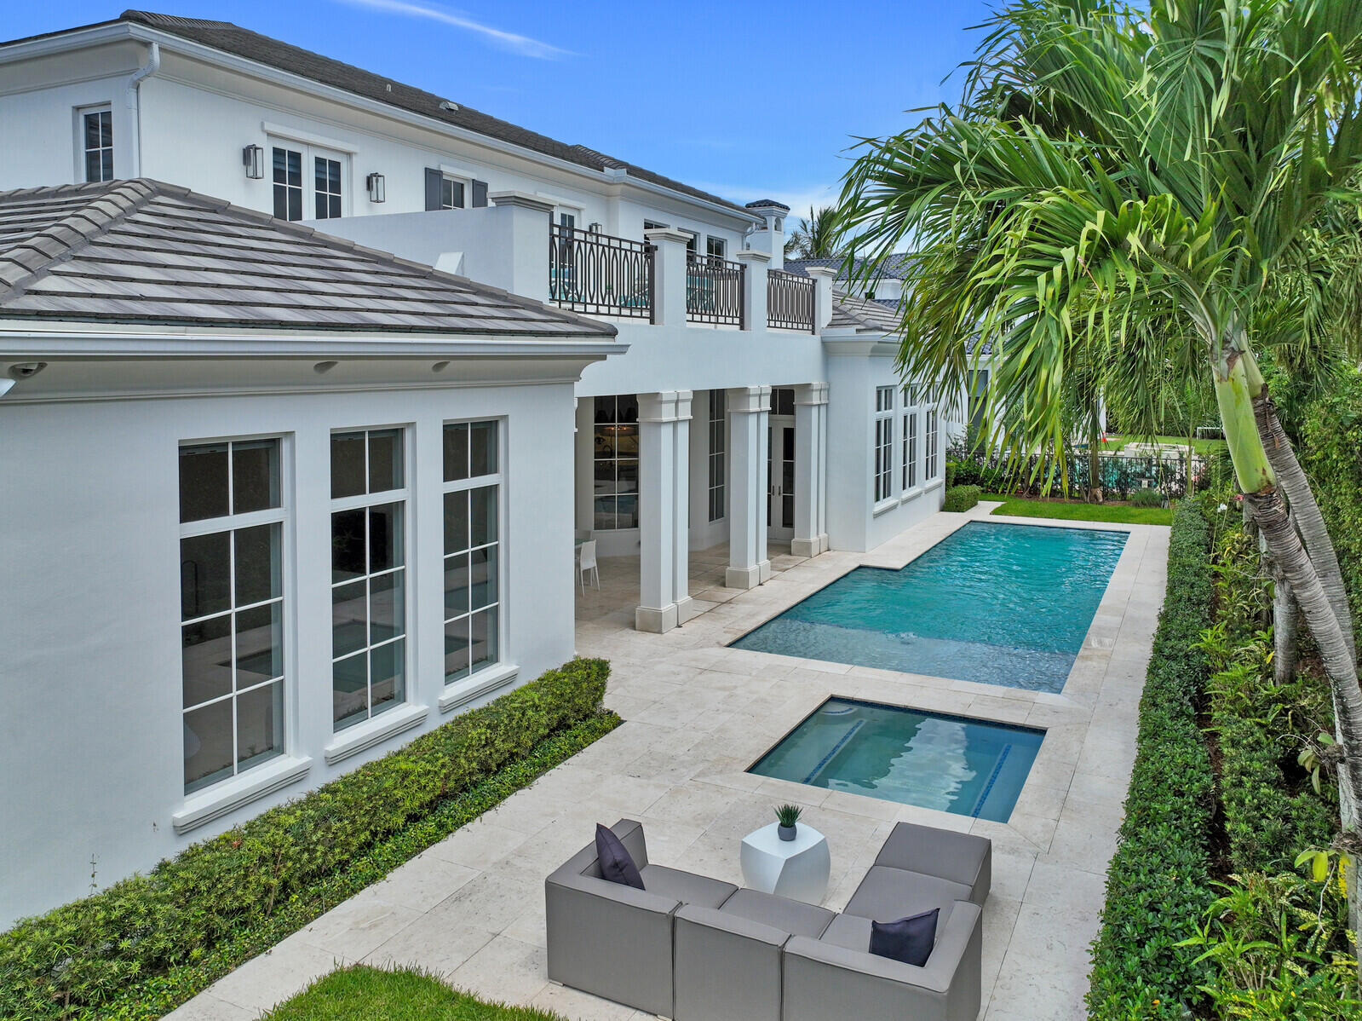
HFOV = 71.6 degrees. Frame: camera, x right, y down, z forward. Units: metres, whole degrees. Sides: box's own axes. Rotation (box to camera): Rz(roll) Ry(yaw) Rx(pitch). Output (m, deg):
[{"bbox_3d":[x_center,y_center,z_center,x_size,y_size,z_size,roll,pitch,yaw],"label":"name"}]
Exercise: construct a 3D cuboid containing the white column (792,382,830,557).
[{"bbox_3d":[2.495,-0.799,18.076,0.425,3.269,0.882,4,10,28],"label":"white column"}]

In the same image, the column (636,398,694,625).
[{"bbox_3d":[-0.255,-0.009,13.122,0.425,3.269,0.864,4,10,28],"label":"column"}]

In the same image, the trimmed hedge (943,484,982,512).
[{"bbox_3d":[7.166,-0.335,24.167,0.660,0.510,1.650,5,10,28],"label":"trimmed hedge"}]

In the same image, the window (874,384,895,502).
[{"bbox_3d":[4.146,-1.353,19.114,0.120,2.270,1.250,5,10,28],"label":"window"}]

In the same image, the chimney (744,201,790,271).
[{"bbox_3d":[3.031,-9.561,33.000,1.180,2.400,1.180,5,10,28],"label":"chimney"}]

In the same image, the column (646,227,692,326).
[{"bbox_3d":[-0.154,-3.088,12.630,0.320,1.200,0.720,5,10,28],"label":"column"}]

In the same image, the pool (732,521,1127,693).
[{"bbox_3d":[5.108,1.304,16.246,4.068,0.400,11.304,4,10,28],"label":"pool"}]

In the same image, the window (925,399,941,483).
[{"bbox_3d":[6.001,-1.875,22.563,0.120,2.300,1.200,5,10,28],"label":"window"}]

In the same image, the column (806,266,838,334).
[{"bbox_3d":[2.680,-3.929,17.861,0.378,1.206,0.720,4,10,28],"label":"column"}]

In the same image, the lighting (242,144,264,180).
[{"bbox_3d":[-5.592,-4.555,12.306,0.230,0.410,0.140,5,10,28],"label":"lighting"}]

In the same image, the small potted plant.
[{"bbox_3d":[0.749,2.183,6.613,0.180,0.235,0.180,0,9,0],"label":"small potted plant"}]

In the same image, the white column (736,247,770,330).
[{"bbox_3d":[1.158,-3.492,15.117,0.378,1.224,0.720,4,10,28],"label":"white column"}]

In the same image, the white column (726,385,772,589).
[{"bbox_3d":[1.110,-0.401,15.582,0.425,3.269,0.882,4,10,28],"label":"white column"}]

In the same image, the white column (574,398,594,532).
[{"bbox_3d":[-1.859,-0.846,17.760,0.324,2.621,0.252,-3,9,-16],"label":"white column"}]

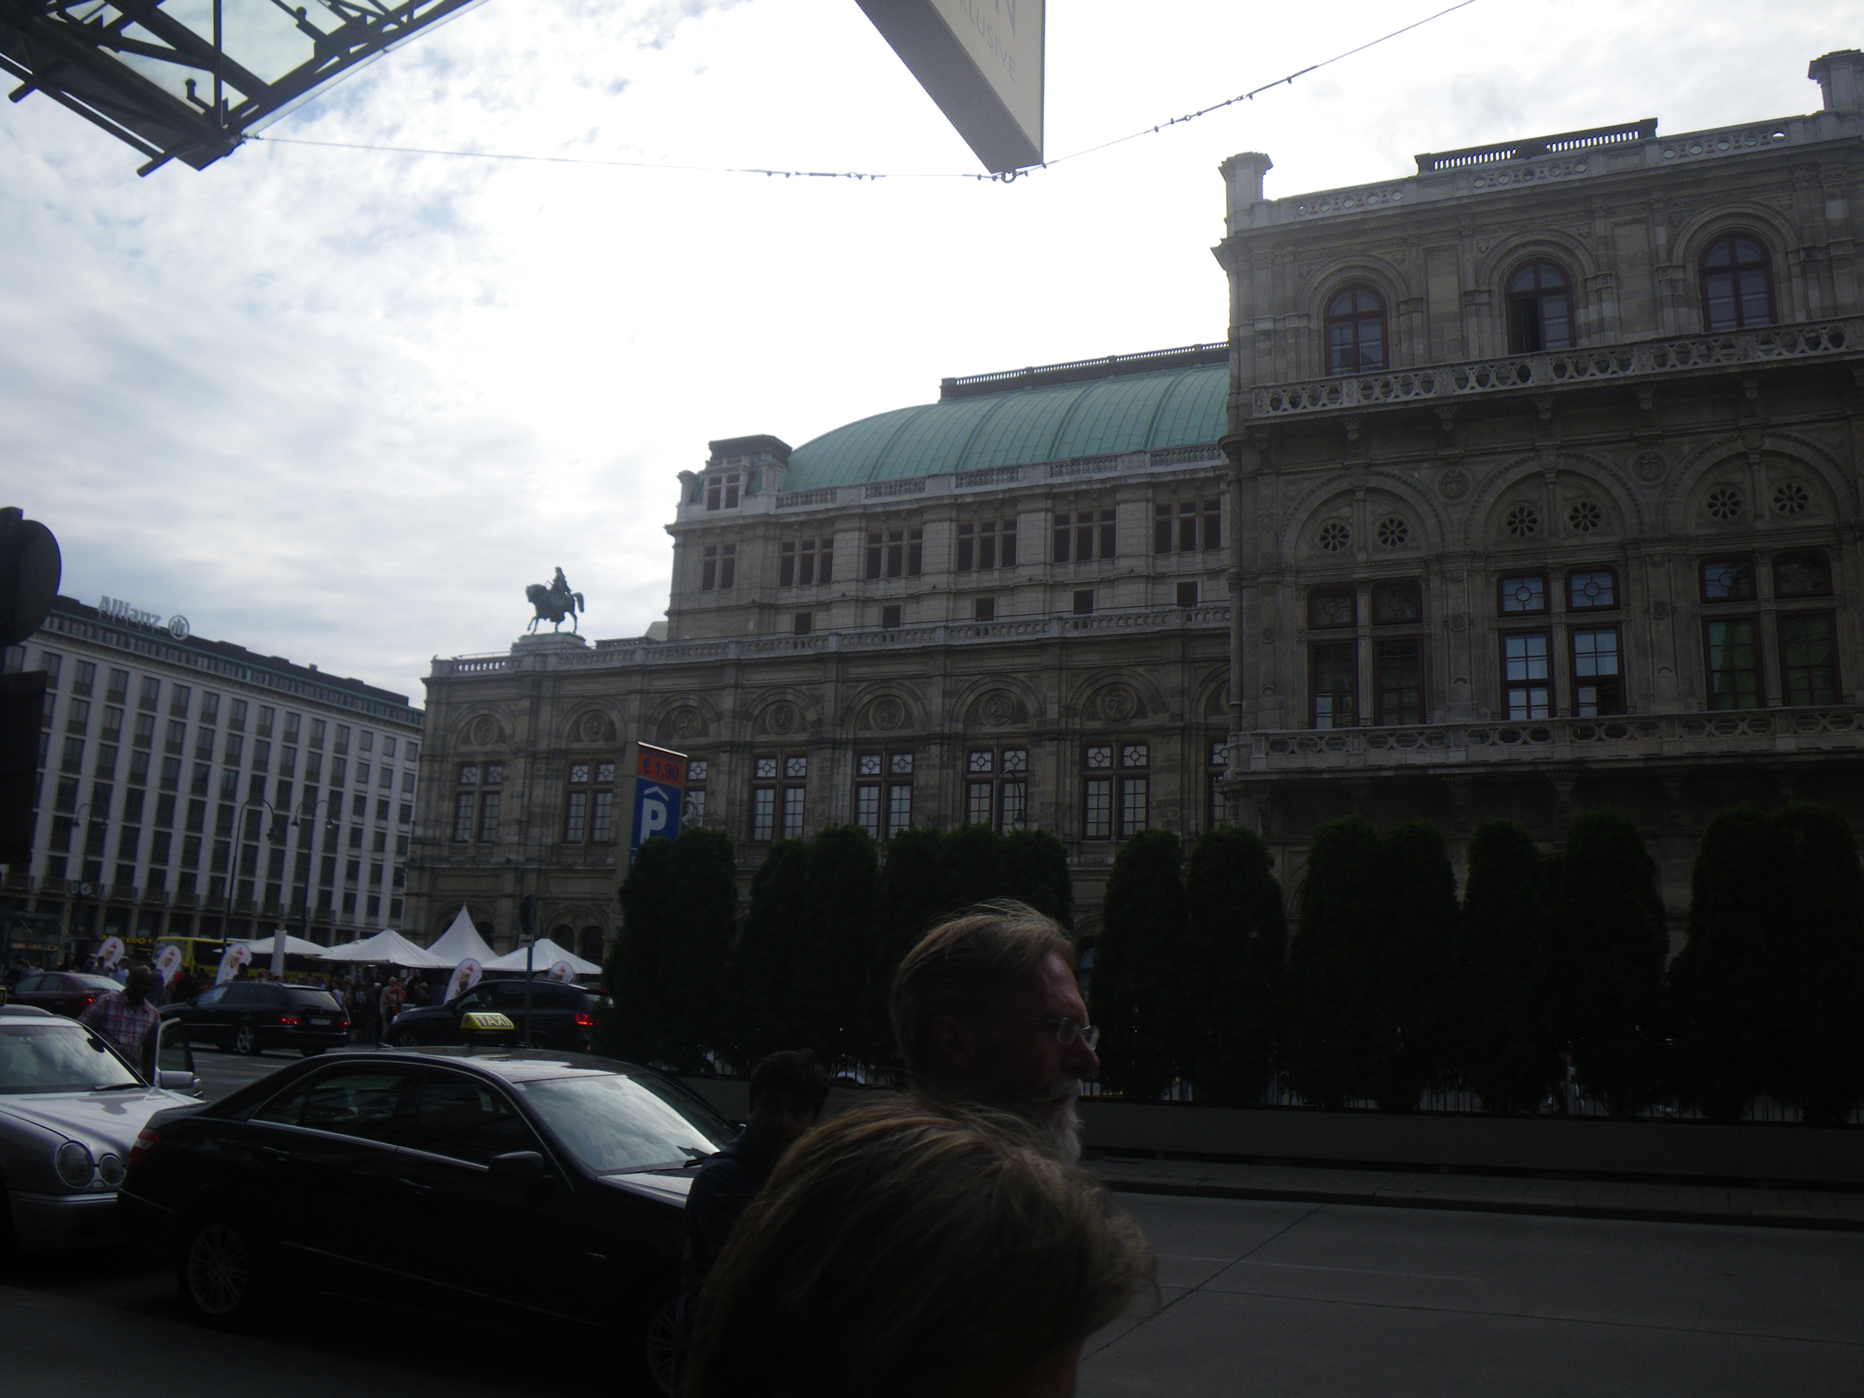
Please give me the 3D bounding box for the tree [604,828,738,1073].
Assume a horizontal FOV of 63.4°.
[{"bbox_3d":[-3.584,3.477,20.732,1.850,3.340,1.350,-3,-12,23],"label":"tree"}]

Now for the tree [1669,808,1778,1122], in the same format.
[{"bbox_3d":[7.889,2.621,15.057,1.080,3.100,1.080,-3,-13,22],"label":"tree"}]

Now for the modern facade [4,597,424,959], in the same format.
[{"bbox_3d":[-71.683,11.958,143.597,12.000,32.000,48.000,-3,-12,23],"label":"modern facade"}]

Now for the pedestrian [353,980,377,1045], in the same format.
[{"bbox_3d":[-14.473,7.934,38.228,0.550,1.700,0.400,4,-12,-10],"label":"pedestrian"}]

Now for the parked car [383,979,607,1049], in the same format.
[{"bbox_3d":[-9.399,7.031,32.784,4.850,1.750,1.930,-1,-12,12],"label":"parked car"}]

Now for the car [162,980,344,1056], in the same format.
[{"bbox_3d":[-14.462,6.755,31.857,4.870,1.500,1.830,-5,-13,29],"label":"car"}]

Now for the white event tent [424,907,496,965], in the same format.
[{"bbox_3d":[-18.207,10.284,57.533,3.300,4.700,3.300,-3,-12,23],"label":"white event tent"}]

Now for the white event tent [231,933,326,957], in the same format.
[{"bbox_3d":[-21.611,9.291,49.691,3.100,3.050,3.100,2,-12,0],"label":"white event tent"}]

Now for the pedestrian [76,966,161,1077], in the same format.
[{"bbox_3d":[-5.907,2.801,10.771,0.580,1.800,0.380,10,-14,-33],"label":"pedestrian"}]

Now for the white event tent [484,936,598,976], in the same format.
[{"bbox_3d":[-11.975,8.907,46.181,3.100,3.150,3.100,2,-12,0],"label":"white event tent"}]

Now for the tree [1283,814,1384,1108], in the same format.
[{"bbox_3d":[4.701,3.059,17.637,1.150,3.390,1.150,-3,-12,23],"label":"tree"}]

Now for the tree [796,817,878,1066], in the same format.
[{"bbox_3d":[-1.242,3.299,19.627,1.100,3.290,1.100,2,-11,0],"label":"tree"}]

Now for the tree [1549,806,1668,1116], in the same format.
[{"bbox_3d":[7.615,2.959,16.938,1.250,3.400,1.250,-3,-12,23],"label":"tree"}]

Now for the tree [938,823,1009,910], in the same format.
[{"bbox_3d":[0.495,3.010,17.970,1.050,3.100,1.050,-3,-13,22],"label":"tree"}]

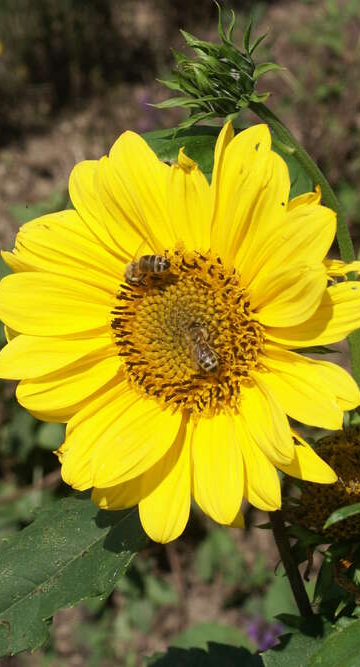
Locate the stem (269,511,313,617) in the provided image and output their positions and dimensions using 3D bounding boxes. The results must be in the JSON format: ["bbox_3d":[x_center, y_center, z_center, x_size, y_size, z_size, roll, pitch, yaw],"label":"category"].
[{"bbox_3d":[0.028,0.059,0.565,0.003,0.030,0.004,-19,15,0],"label":"stem"}]

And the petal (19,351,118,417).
[{"bbox_3d":[-0.028,0.013,0.543,0.027,0.013,0.010,-22,-15,10],"label":"petal"}]

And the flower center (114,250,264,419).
[{"bbox_3d":[0.002,0.000,0.537,0.039,0.041,0.014,-2,-10,14],"label":"flower center"}]

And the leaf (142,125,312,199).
[{"bbox_3d":[0.013,-0.044,0.568,0.046,0.024,0.022,7,24,16],"label":"leaf"}]

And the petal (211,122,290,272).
[{"bbox_3d":[0.017,-0.034,0.539,0.016,0.035,0.010,10,-7,16],"label":"petal"}]

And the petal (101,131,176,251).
[{"bbox_3d":[-0.011,-0.036,0.547,0.015,0.031,0.009,-20,-14,11],"label":"petal"}]

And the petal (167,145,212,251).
[{"bbox_3d":[0.002,-0.033,0.543,0.011,0.025,0.009,-4,-11,14],"label":"petal"}]

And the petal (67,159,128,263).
[{"bbox_3d":[-0.020,-0.031,0.548,0.011,0.029,0.009,-30,-16,8],"label":"petal"}]

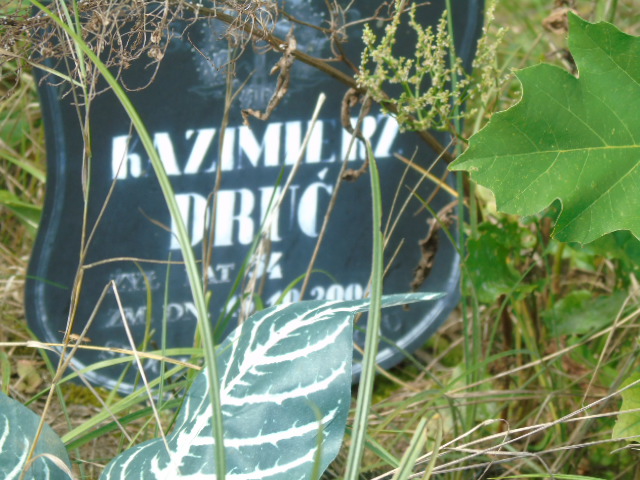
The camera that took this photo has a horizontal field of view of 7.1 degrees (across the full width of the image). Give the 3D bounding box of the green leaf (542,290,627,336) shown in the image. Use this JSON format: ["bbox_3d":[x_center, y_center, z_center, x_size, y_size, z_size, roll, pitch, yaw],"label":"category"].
[{"bbox_3d":[0.152,0.042,2.950,0.049,0.018,0.034,0,20,0],"label":"green leaf"}]

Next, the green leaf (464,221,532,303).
[{"bbox_3d":[0.102,0.012,2.950,0.039,0.041,0.025,0,20,0],"label":"green leaf"}]

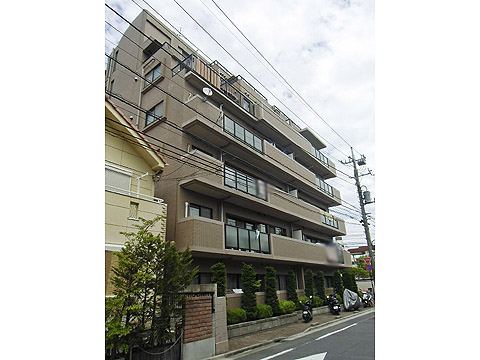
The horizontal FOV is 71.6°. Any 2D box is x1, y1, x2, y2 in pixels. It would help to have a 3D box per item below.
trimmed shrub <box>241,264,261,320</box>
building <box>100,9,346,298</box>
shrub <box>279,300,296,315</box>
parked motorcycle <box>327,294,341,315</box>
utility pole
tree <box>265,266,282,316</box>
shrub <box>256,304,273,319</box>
[{"bbox_3d":[0.442,4.663,14.035,0.820,2.370,0.820,-2,-18,-1],"label":"trimmed shrub"},{"bbox_3d":[0.377,1.153,25.802,9.000,17.200,23.000,-13,-21,30],"label":"building"},{"bbox_3d":[2.358,6.325,16.524,0.900,0.690,0.900,-13,-21,30],"label":"shrub"},{"bbox_3d":[5.882,7.821,20.991,0.720,1.200,1.800,-3,-18,4],"label":"parked motorcycle"},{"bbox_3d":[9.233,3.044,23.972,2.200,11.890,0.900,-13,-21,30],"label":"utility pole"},{"bbox_3d":[1.583,5.236,15.740,0.800,2.290,0.800,-2,-18,-1],"label":"tree"},{"bbox_3d":[1.074,5.756,14.577,0.750,0.620,0.750,-2,-18,-1],"label":"shrub"}]

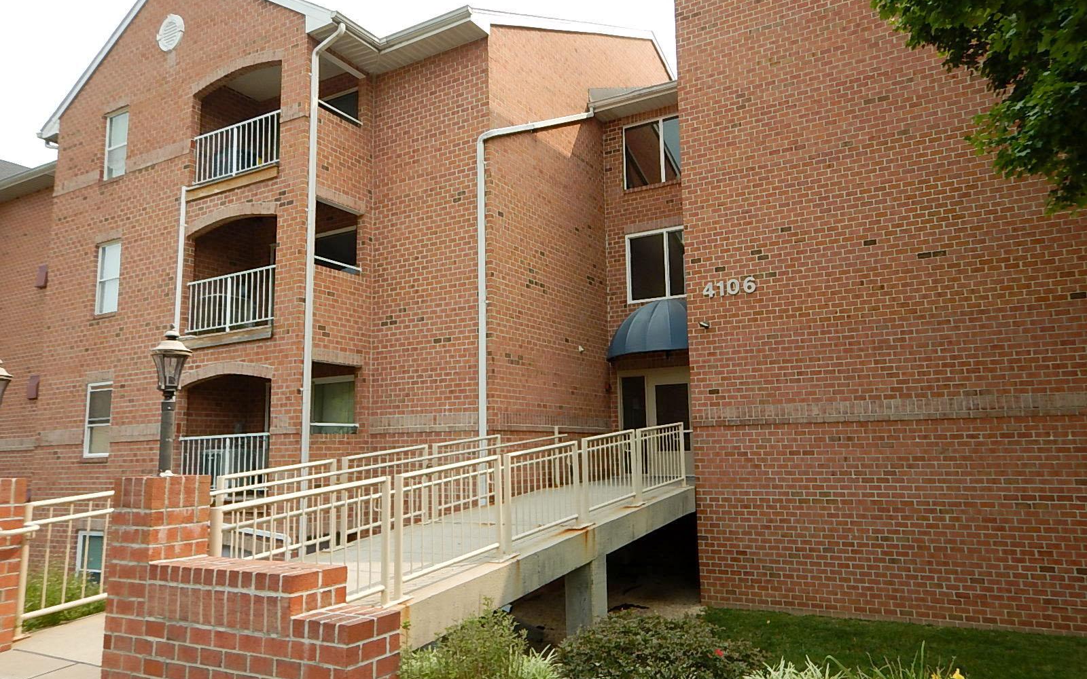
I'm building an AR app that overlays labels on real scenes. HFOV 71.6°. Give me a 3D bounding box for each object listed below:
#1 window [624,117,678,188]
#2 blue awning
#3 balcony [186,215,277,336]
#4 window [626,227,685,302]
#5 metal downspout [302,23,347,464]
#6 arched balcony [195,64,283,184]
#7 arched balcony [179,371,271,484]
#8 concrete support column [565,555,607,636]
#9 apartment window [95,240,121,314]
[{"bbox_3d":[2.628,-4.138,16.520,1.840,1.470,0.120,-6,-10,29],"label":"window"},{"bbox_3d":[2.425,-0.296,15.456,2.780,1.220,1.050,-6,-10,29],"label":"blue awning"},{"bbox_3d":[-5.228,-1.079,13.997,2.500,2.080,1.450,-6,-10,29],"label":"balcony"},{"bbox_3d":[2.684,-1.606,16.146,1.870,1.530,0.120,-6,-10,29],"label":"window"},{"bbox_3d":[-3.575,-0.875,12.348,0.600,9.100,0.120,-6,-10,29],"label":"metal downspout"},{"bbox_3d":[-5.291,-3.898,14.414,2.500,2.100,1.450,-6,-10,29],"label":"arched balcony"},{"bbox_3d":[-5.165,1.730,13.582,2.500,2.080,1.450,-6,-10,29],"label":"arched balcony"},{"bbox_3d":[0.527,3.221,9.140,0.360,1.150,0.400,-6,-10,29],"label":"concrete support column"},{"bbox_3d":[-8.818,-1.227,15.322,0.780,1.450,0.120,-6,-10,29],"label":"apartment window"}]

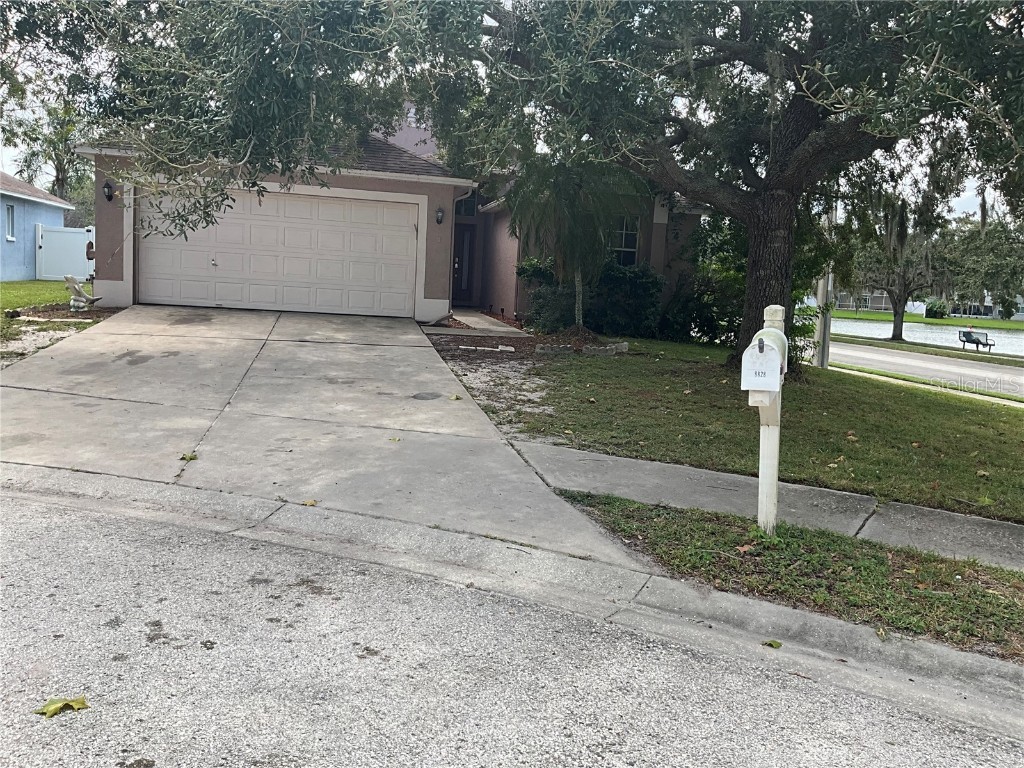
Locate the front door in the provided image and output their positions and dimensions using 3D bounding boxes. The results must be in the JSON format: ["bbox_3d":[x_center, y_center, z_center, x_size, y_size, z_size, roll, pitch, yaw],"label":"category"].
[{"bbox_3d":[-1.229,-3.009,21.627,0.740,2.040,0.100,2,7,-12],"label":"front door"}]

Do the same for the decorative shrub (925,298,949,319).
[{"bbox_3d":[60.367,-10.779,122.000,3.100,2.850,2.900,7,8,26],"label":"decorative shrub"}]

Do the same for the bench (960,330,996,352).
[{"bbox_3d":[21.387,-1.957,39.500,0.650,0.850,1.800,2,7,-12],"label":"bench"}]

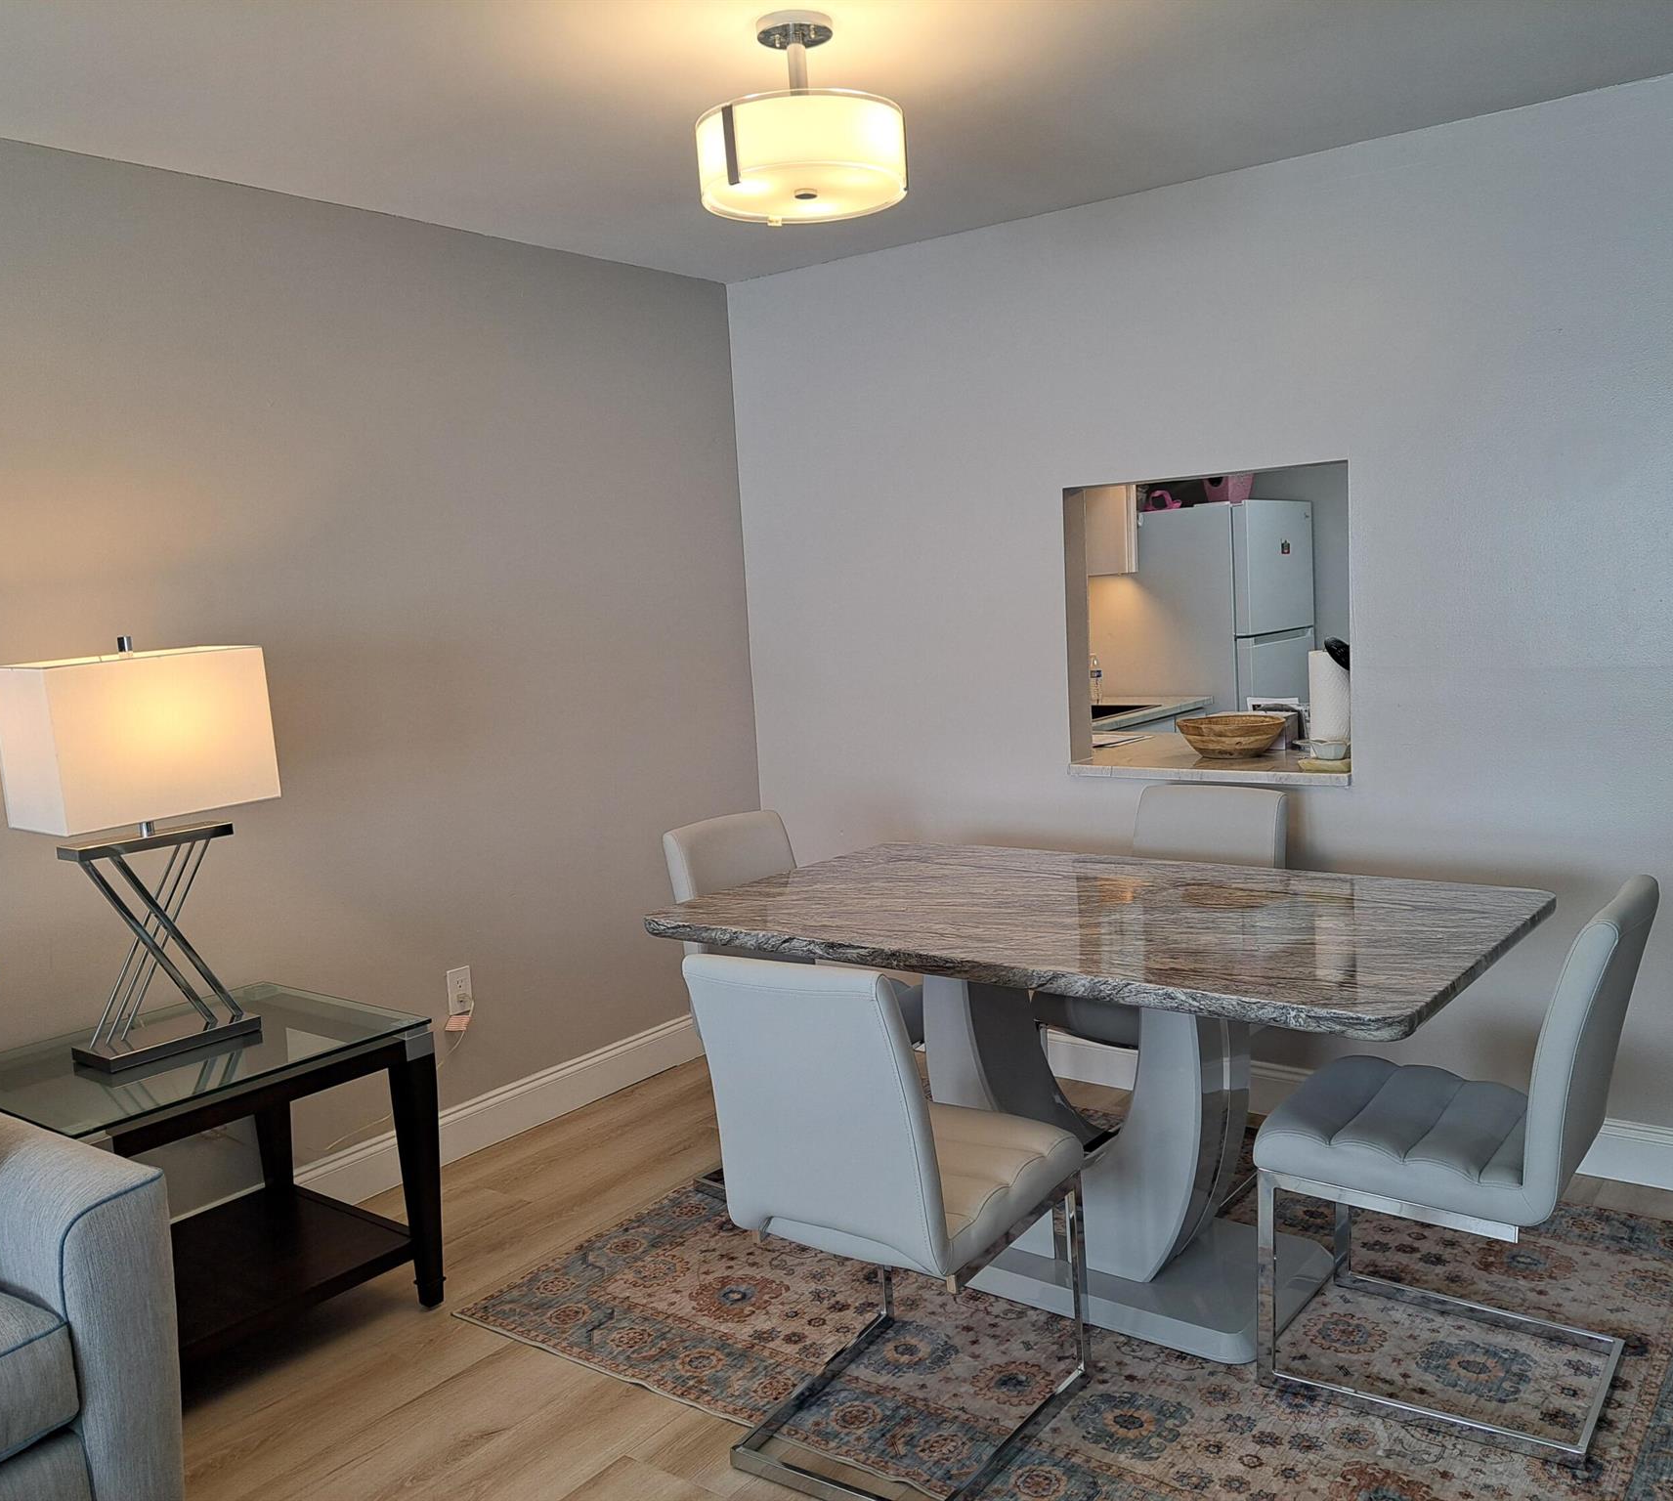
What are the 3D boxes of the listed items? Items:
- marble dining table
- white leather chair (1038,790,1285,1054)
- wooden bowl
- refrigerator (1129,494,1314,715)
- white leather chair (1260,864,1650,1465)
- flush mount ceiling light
[{"bbox_3d":[0.522,0.697,2.909,1.605,0.768,0.945,2,9,37],"label":"marble dining table"},{"bbox_3d":[0.813,0.569,3.345,0.425,0.885,0.560,2,9,37],"label":"white leather chair"},{"bbox_3d":[1.126,-0.039,3.913,0.295,0.094,0.295,-3,7,0],"label":"wooden bowl"},{"bbox_3d":[1.530,-0.183,5.959,0.780,1.675,0.755,2,9,37],"label":"refrigerator"},{"bbox_3d":[1.068,0.667,2.403,0.560,0.885,0.430,1,8,35],"label":"white leather chair"},{"bbox_3d":[-0.065,-1.103,2.395,0.362,0.290,0.362,-3,7,0],"label":"flush mount ceiling light"}]

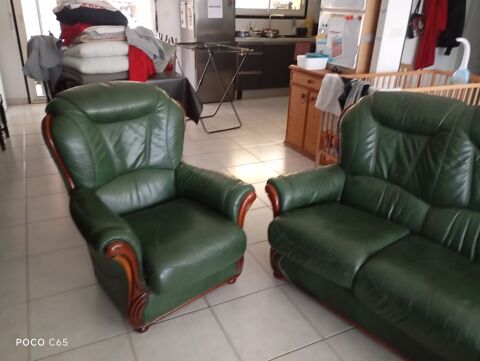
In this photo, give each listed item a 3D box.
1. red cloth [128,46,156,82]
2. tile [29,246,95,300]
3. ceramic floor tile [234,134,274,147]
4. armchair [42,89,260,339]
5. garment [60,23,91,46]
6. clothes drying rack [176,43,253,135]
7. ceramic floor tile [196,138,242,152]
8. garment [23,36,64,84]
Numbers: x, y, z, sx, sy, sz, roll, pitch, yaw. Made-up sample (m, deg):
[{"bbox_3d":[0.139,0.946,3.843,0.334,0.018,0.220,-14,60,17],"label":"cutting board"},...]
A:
[{"bbox_3d":[-0.931,-1.108,3.712,0.246,0.327,0.221,-16,31,-36],"label":"red cloth"},{"bbox_3d":[-1.010,0.518,2.284,0.425,0.009,0.425,-10,27,-25],"label":"tile"},{"bbox_3d":[0.123,-0.463,4.556,0.425,0.009,0.425,-10,27,-25],"label":"ceramic floor tile"},{"bbox_3d":[-0.493,0.047,2.117,0.842,1.028,0.914,-17,31,-37],"label":"armchair"},{"bbox_3d":[-1.440,-1.286,3.422,0.297,0.191,0.319,-16,31,-36],"label":"garment"},{"bbox_3d":[-0.344,-1.208,4.968,0.595,0.969,0.935,-16,30,-35],"label":"clothes drying rack"},{"bbox_3d":[-0.257,-0.398,4.375,0.425,0.009,0.425,-10,27,-25],"label":"ceramic floor tile"},{"bbox_3d":[-1.783,-1.092,3.508,0.306,0.391,0.264,-16,31,-36],"label":"garment"}]

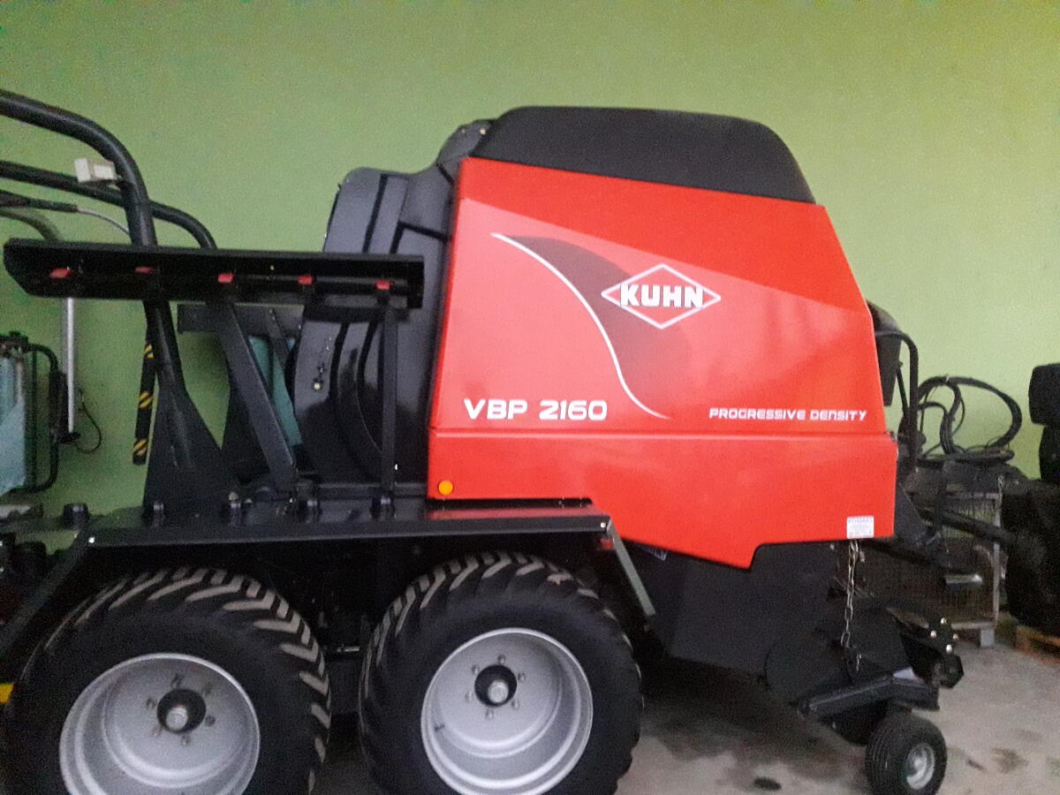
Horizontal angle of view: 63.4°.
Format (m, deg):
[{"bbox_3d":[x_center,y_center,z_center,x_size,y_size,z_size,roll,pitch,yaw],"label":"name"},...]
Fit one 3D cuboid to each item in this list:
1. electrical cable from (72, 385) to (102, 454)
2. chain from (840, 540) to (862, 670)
[{"bbox_3d":[-2.434,0.124,4.720,0.165,0.375,0.070,0,2,-11],"label":"electrical cable"},{"bbox_3d":[1.333,0.860,3.560,0.088,0.540,0.060,0,2,-11],"label":"chain"}]

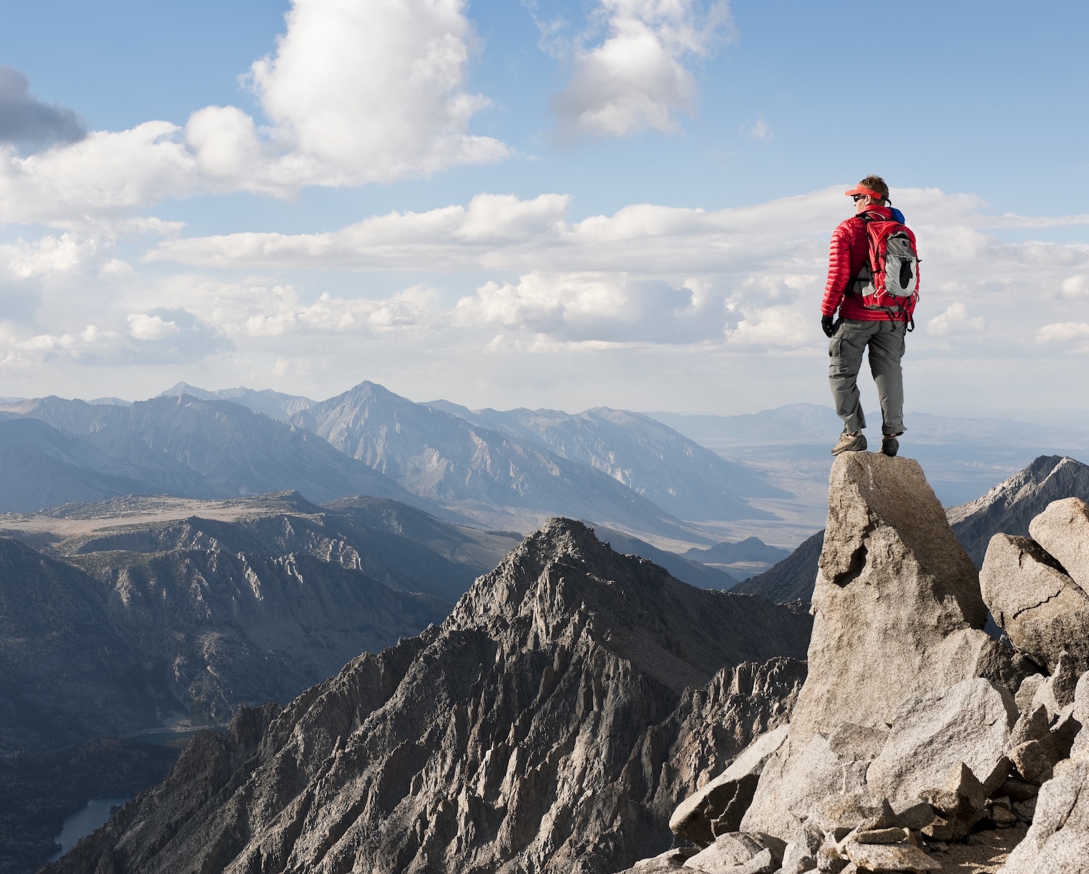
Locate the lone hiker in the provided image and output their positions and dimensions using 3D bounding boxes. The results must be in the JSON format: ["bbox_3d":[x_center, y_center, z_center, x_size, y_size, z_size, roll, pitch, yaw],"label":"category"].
[{"bbox_3d":[2.066,-0.767,13.400,0.600,1.790,0.540,-1,2,-27],"label":"lone hiker"}]

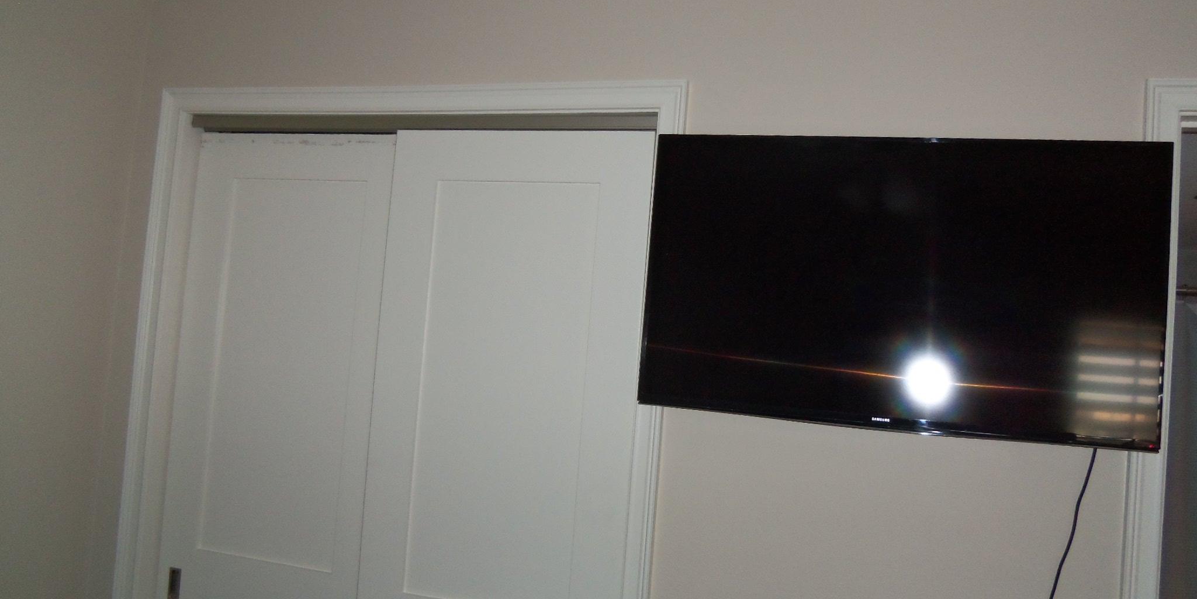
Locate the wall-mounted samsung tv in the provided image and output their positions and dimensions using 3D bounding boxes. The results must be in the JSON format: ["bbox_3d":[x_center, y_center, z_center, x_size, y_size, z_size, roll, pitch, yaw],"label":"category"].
[{"bbox_3d":[0.547,-0.031,1.823,0.918,0.538,0.065,4,-4,16],"label":"wall-mounted samsung tv"}]

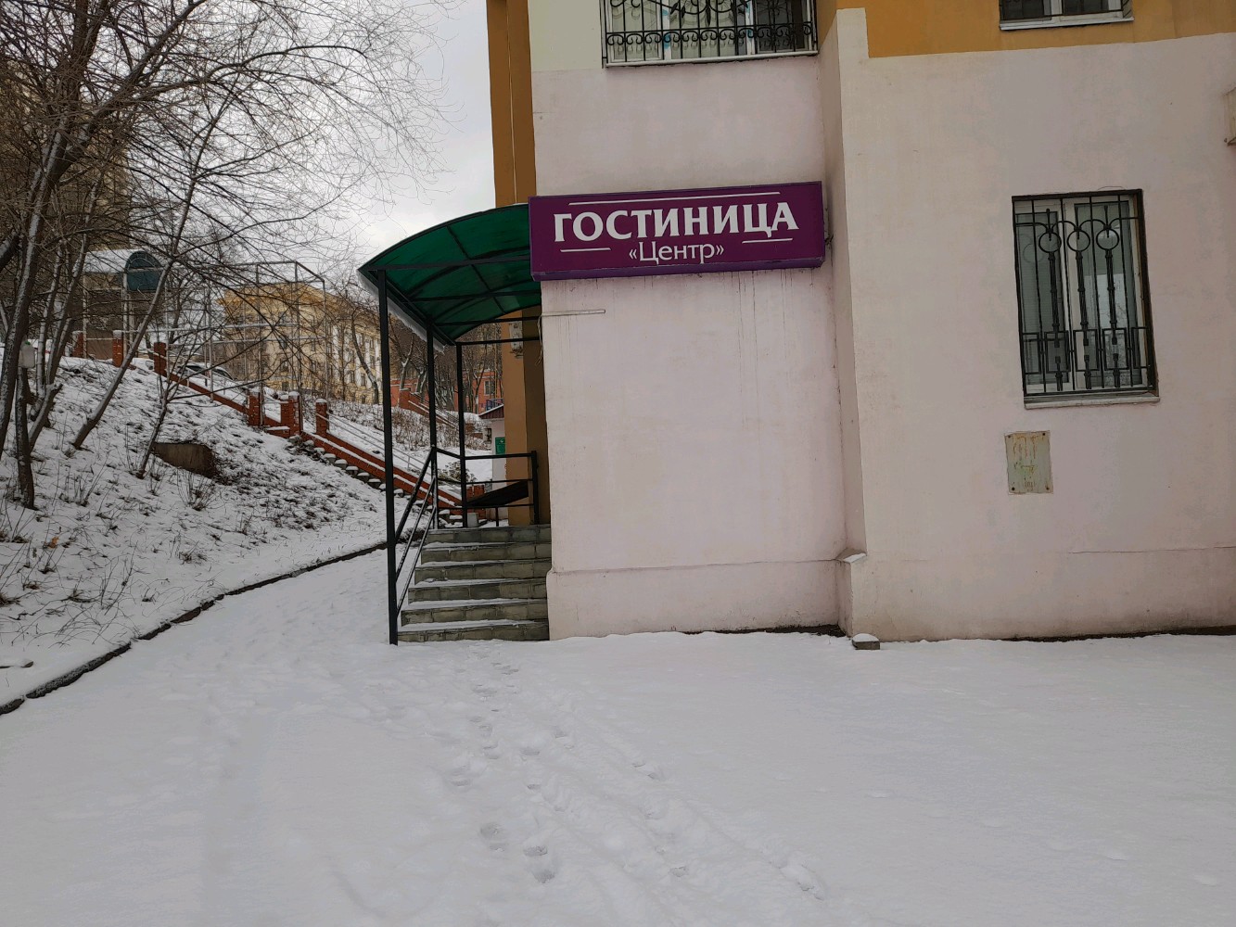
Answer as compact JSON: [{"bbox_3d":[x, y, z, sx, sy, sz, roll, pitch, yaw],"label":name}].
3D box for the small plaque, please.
[{"bbox_3d":[3.393,-0.003,7.349,0.358,0.505,0.020,-3,-3,2],"label":"small plaque"}]

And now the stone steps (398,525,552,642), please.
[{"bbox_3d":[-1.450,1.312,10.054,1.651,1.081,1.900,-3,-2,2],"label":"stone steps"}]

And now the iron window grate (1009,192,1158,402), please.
[{"bbox_3d":[3.867,-1.422,7.408,1.064,1.687,0.069,-3,-3,2],"label":"iron window grate"}]

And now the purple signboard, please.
[{"bbox_3d":[0.507,-2.047,7.902,2.544,0.670,0.286,-3,-3,2],"label":"purple signboard"}]

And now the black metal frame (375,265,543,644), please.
[{"bbox_3d":[-1.345,-0.028,9.724,1.458,3.403,3.526,-3,-3,2],"label":"black metal frame"}]

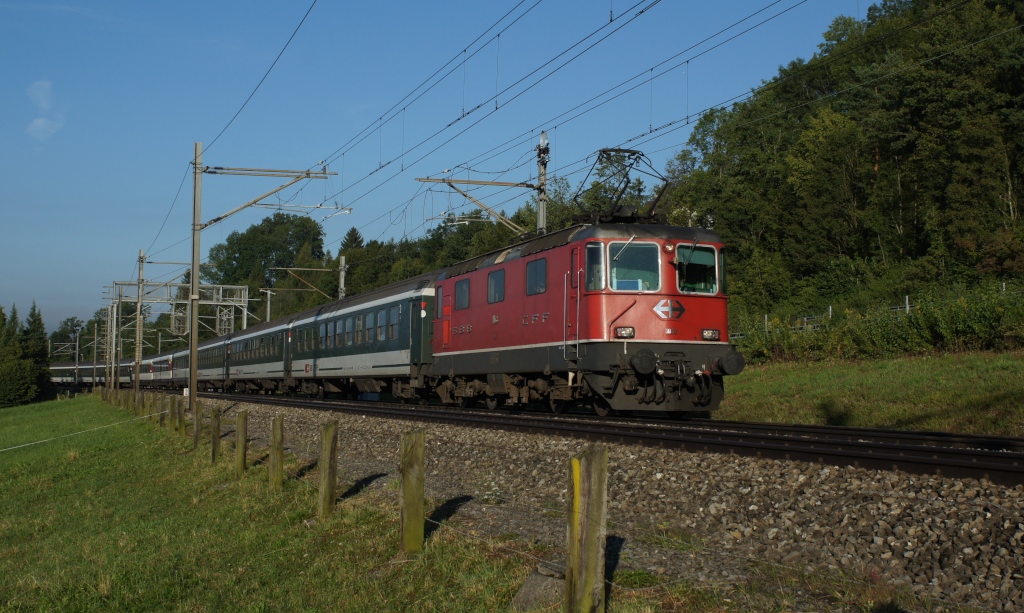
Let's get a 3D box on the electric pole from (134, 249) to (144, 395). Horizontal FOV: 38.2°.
[{"bbox_3d":[-18.889,0.952,75.052,0.210,7.721,0.210,2,-3,-17],"label":"electric pole"}]

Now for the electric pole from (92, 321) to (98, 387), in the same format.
[{"bbox_3d":[-46.509,5.689,164.901,0.210,7.701,0.210,2,-3,-17],"label":"electric pole"}]

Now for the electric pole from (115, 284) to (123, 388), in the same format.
[{"bbox_3d":[-27.346,2.442,103.004,0.210,7.688,0.210,2,-3,-17],"label":"electric pole"}]

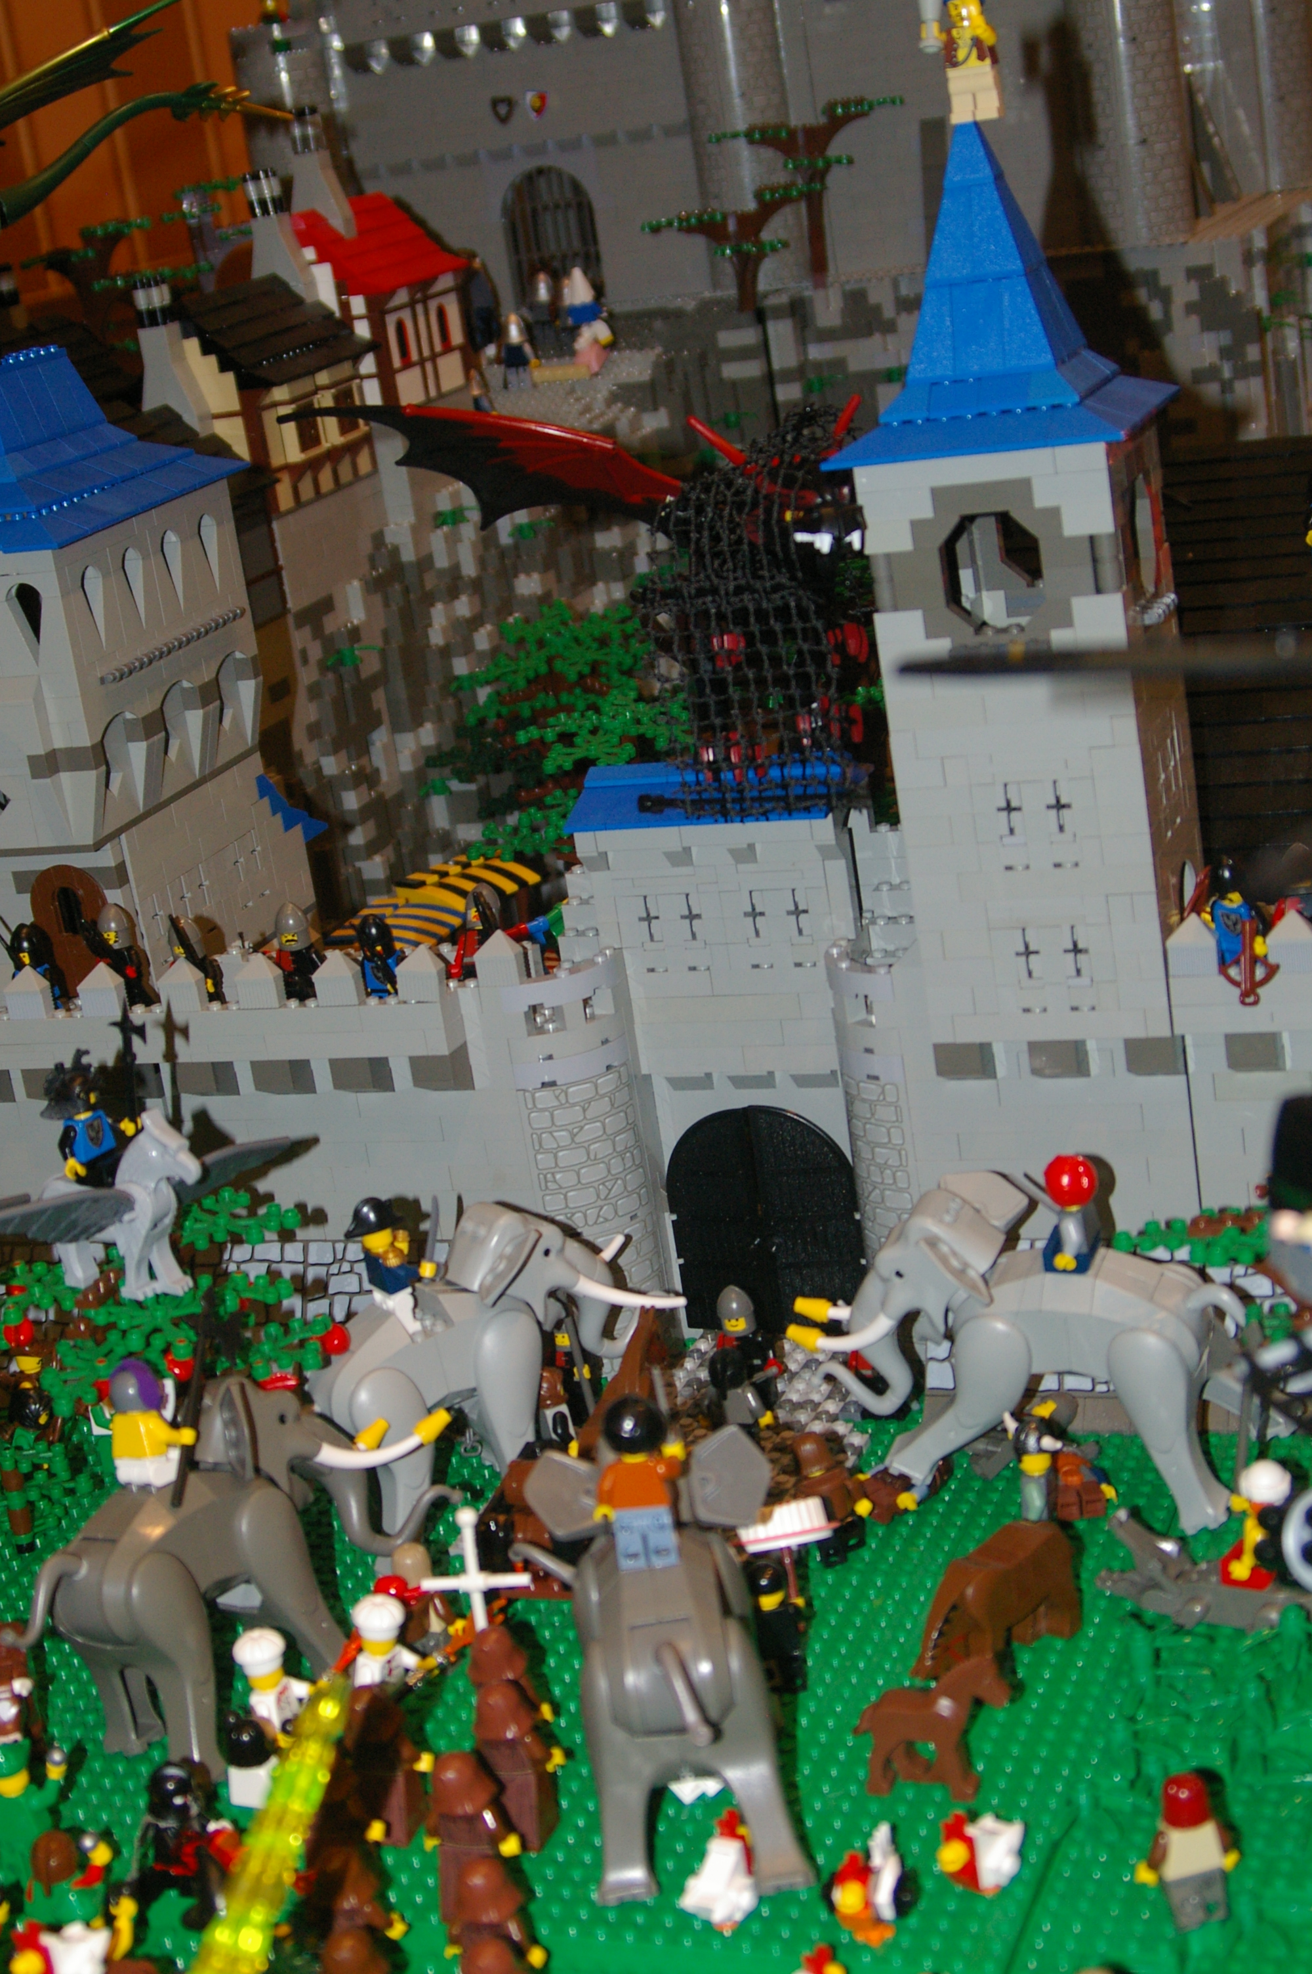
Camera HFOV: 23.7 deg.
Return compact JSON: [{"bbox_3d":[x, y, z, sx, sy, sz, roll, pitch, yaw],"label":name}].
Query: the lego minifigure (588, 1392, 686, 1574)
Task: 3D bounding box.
[{"bbox_3d":[-0.005,0.134,0.846,0.026,0.043,0.015,-8,3,2],"label":"lego minifigure"}]

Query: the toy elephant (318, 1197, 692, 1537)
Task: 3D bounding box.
[{"bbox_3d":[-0.059,0.125,1.051,0.150,0.102,0.066,-21,21,-34],"label":"toy elephant"}]

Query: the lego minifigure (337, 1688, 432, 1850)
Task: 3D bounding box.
[{"bbox_3d":[-0.076,0.215,0.871,0.026,0.048,0.017,-2,19,21],"label":"lego minifigure"}]

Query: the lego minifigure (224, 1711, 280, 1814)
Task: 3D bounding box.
[{"bbox_3d":[-0.114,0.221,0.890,0.024,0.034,0.016,0,20,24],"label":"lego minifigure"}]

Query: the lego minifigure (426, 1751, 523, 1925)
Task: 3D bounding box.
[{"bbox_3d":[-0.049,0.224,0.828,0.026,0.048,0.018,-2,19,21],"label":"lego minifigure"}]

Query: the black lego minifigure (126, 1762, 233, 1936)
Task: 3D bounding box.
[{"bbox_3d":[-0.129,0.232,0.842,0.024,0.048,0.032,2,21,30],"label":"black lego minifigure"}]

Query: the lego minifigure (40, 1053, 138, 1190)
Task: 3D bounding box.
[{"bbox_3d":[-0.185,0.044,1.012,0.024,0.041,0.027,10,25,44],"label":"lego minifigure"}]

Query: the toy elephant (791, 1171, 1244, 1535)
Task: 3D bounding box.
[{"bbox_3d":[0.116,0.113,1.003,0.148,0.103,0.068,-2,19,21],"label":"toy elephant"}]

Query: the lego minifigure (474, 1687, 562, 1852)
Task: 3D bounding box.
[{"bbox_3d":[-0.039,0.211,0.859,0.026,0.051,0.017,-2,19,21],"label":"lego minifigure"}]

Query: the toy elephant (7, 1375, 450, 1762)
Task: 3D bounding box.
[{"bbox_3d":[-0.125,0.167,0.953,0.066,0.102,0.158,7,23,40],"label":"toy elephant"}]

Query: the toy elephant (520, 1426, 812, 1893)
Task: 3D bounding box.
[{"bbox_3d":[0.004,0.174,0.870,0.068,0.102,0.135,-9,18,0],"label":"toy elephant"}]

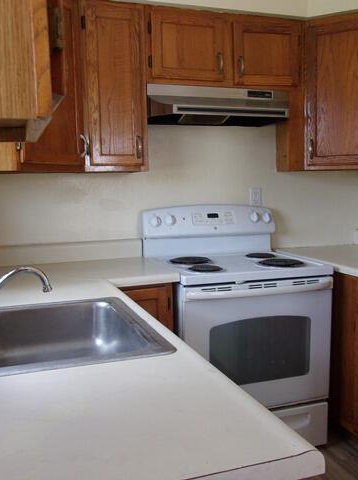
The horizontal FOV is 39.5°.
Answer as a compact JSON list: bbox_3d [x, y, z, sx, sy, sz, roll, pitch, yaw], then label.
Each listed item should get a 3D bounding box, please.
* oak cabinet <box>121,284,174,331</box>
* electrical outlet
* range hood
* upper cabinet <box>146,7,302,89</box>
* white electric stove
[{"bbox_3d":[-0.276,0.604,2.486,0.330,0.870,0.610,-3,7,-19],"label":"oak cabinet"},{"bbox_3d":[0.460,-0.257,2.979,0.071,0.115,0.010,-3,7,-19],"label":"electrical outlet"},{"bbox_3d":[0.188,-0.699,2.601,0.762,0.153,0.450,-3,7,-19],"label":"range hood"},{"bbox_3d":[0.179,-0.967,2.642,0.800,0.368,0.315,-3,7,-19],"label":"upper cabinet"},{"bbox_3d":[0.258,0.427,2.554,0.757,1.193,0.705,-3,7,-19],"label":"white electric stove"}]

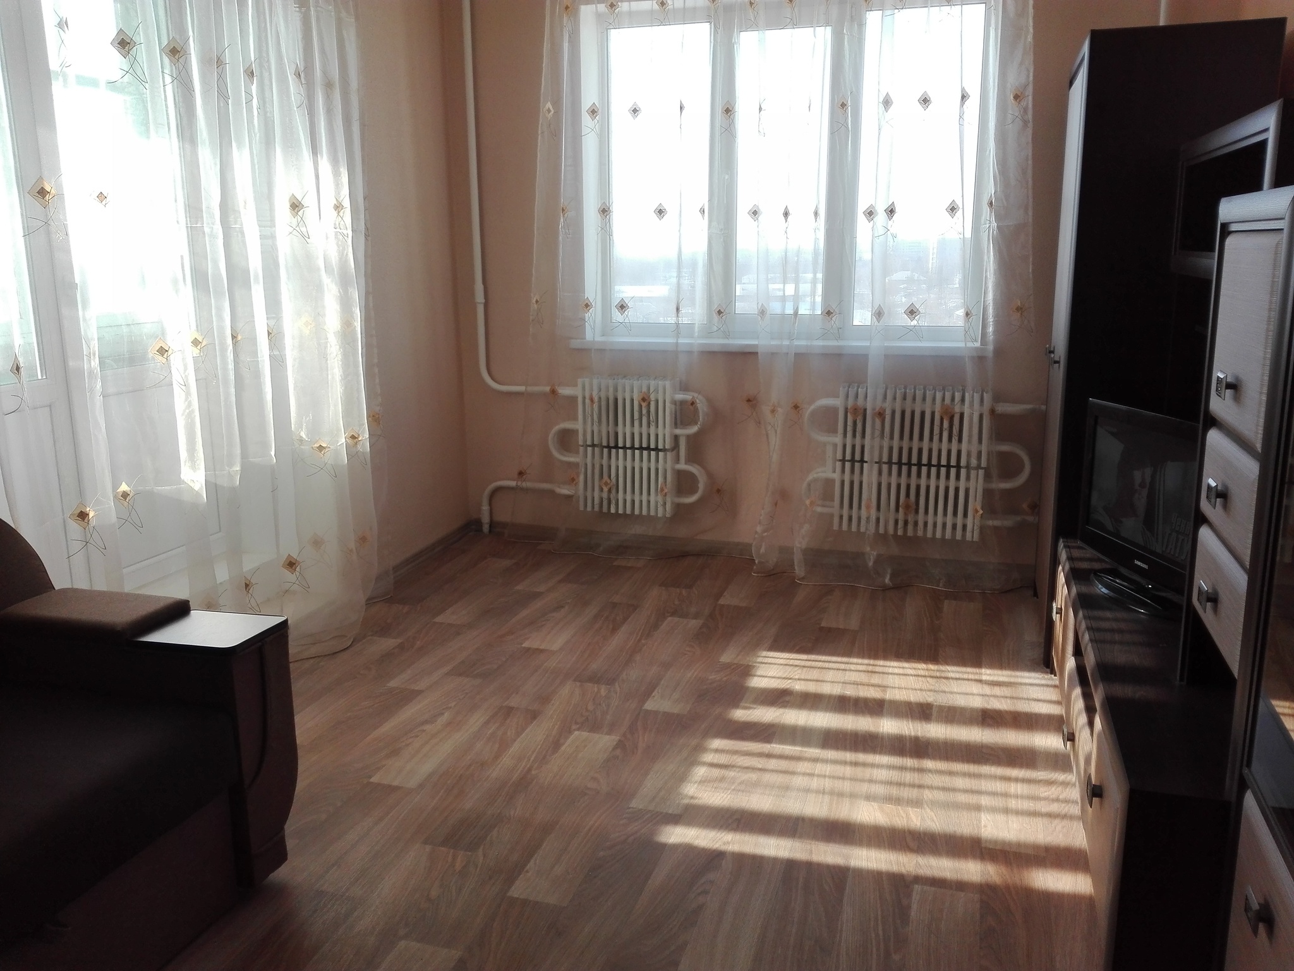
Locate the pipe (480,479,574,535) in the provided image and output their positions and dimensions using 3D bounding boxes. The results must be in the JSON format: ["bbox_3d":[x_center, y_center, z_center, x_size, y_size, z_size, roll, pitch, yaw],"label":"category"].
[{"bbox_3d":[-0.607,0.129,5.133,0.531,0.282,0.050,4,13,18],"label":"pipe"}]

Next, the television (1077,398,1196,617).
[{"bbox_3d":[1.370,0.069,2.698,0.200,0.511,0.685,-1,13,-4],"label":"television"}]

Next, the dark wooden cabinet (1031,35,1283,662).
[{"bbox_3d":[1.708,-0.439,3.552,0.534,2.047,0.754,4,13,18],"label":"dark wooden cabinet"}]

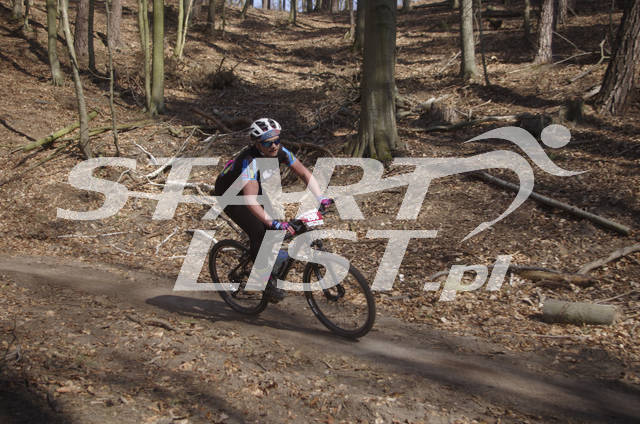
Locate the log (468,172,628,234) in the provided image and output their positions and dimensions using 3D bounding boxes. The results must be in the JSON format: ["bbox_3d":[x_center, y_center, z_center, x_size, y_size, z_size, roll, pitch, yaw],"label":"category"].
[{"bbox_3d":[2.695,-0.161,10.650,0.100,0.100,3.194,-2,14,-21],"label":"log"}]

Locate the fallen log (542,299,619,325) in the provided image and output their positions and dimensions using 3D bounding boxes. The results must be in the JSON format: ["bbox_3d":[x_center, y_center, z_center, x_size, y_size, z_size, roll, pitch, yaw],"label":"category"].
[{"bbox_3d":[2.376,0.919,7.950,0.630,0.205,0.205,3,5,22],"label":"fallen log"}]

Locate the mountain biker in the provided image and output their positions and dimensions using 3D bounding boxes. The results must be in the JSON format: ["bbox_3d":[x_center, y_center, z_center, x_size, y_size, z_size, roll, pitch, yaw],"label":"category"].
[{"bbox_3d":[-0.439,0.009,7.005,1.020,1.470,0.680,6,16,40],"label":"mountain biker"}]

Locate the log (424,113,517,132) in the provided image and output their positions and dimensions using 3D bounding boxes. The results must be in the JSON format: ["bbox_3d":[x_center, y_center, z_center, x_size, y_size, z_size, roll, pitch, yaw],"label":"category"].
[{"bbox_3d":[2.765,-1.623,15.900,1.667,0.170,0.200,-5,5,7],"label":"log"}]

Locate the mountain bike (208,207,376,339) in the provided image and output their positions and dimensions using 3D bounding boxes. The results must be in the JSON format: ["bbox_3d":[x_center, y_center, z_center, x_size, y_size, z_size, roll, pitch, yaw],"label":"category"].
[{"bbox_3d":[-0.305,0.479,7.149,1.850,1.050,0.720,6,25,40],"label":"mountain bike"}]

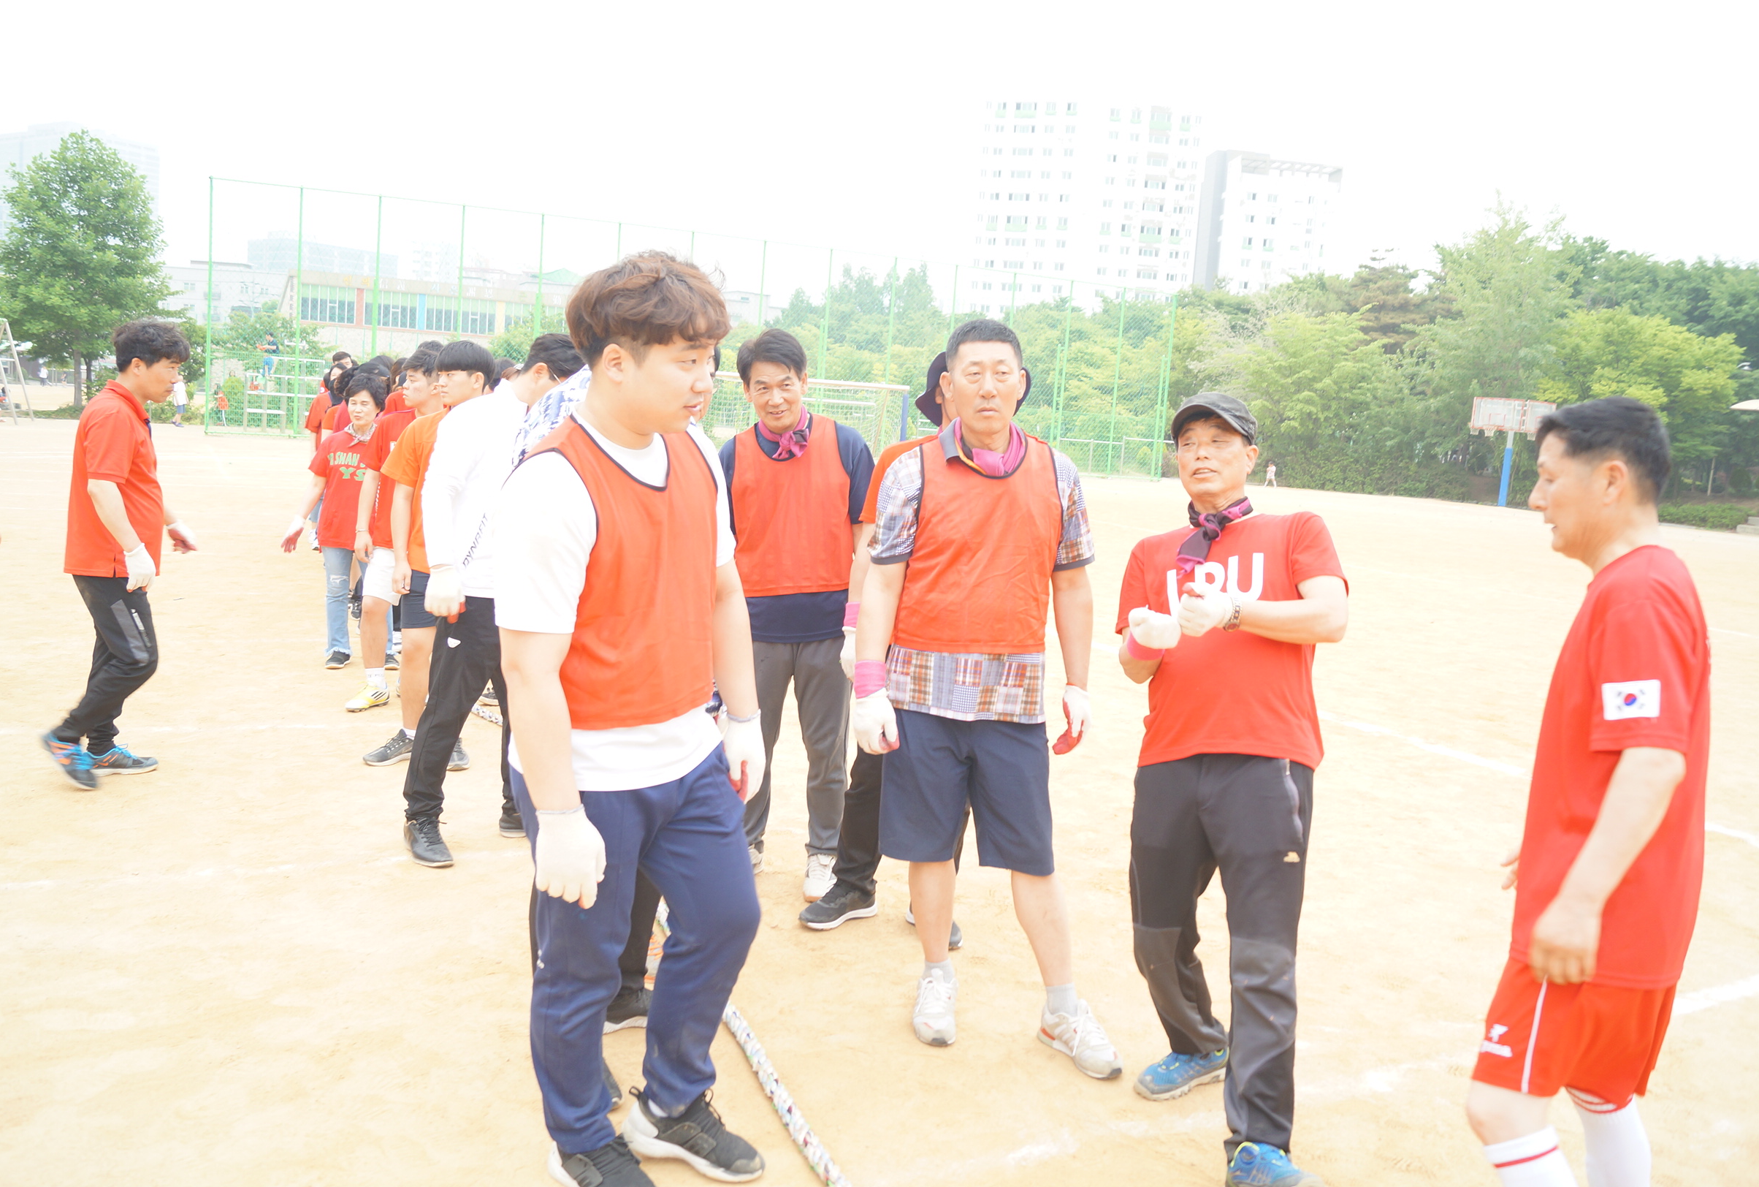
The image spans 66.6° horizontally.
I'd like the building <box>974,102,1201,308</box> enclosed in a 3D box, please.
[{"bbox_3d":[24.880,-39.519,170.006,27.500,41.500,12.500,5,7,3],"label":"building"}]

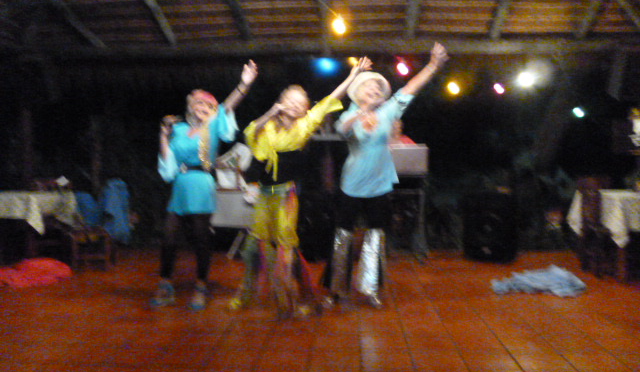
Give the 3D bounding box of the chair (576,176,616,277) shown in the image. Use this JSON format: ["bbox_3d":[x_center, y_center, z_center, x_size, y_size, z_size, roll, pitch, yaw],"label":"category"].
[{"bbox_3d":[2.756,0.386,5.186,0.420,0.950,0.410,0,3,-7],"label":"chair"}]

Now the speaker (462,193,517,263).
[{"bbox_3d":[1.953,0.444,5.915,0.480,0.750,0.440,2,4,30],"label":"speaker"}]

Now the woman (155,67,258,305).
[{"bbox_3d":[-0.882,-0.015,4.071,0.800,1.880,0.480,0,3,-5],"label":"woman"}]

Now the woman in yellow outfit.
[{"bbox_3d":[-0.139,-0.012,3.922,1.050,1.890,0.550,0,3,-5],"label":"woman in yellow outfit"}]

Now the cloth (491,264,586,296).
[{"bbox_3d":[1.933,0.839,4.617,0.820,0.110,0.480,0,3,0],"label":"cloth"}]

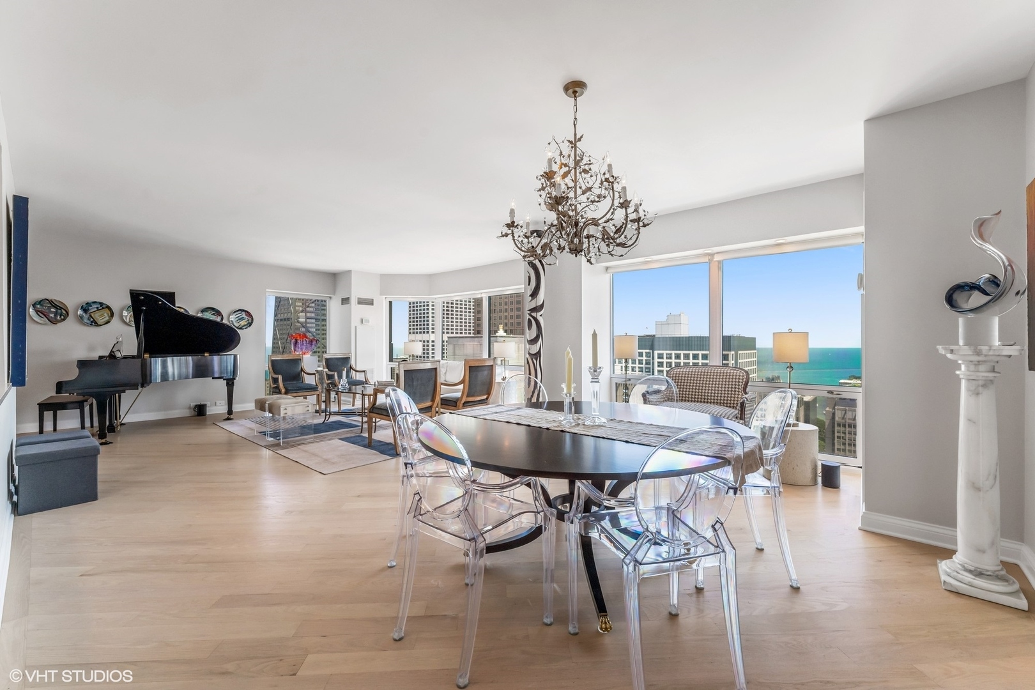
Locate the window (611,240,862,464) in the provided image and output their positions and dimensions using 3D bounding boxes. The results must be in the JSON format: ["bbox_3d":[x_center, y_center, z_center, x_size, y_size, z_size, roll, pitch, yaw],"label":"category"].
[{"bbox_3d":[2.330,0.085,4.710,2.630,2.190,0.120,0,0,37],"label":"window"}]

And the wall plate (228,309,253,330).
[{"bbox_3d":[-4.920,-0.457,7.190,0.050,0.375,0.375,0,0,41],"label":"wall plate"}]

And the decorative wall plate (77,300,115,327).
[{"bbox_3d":[-6.090,-0.459,5.830,0.050,0.375,0.375,0,0,41],"label":"decorative wall plate"}]

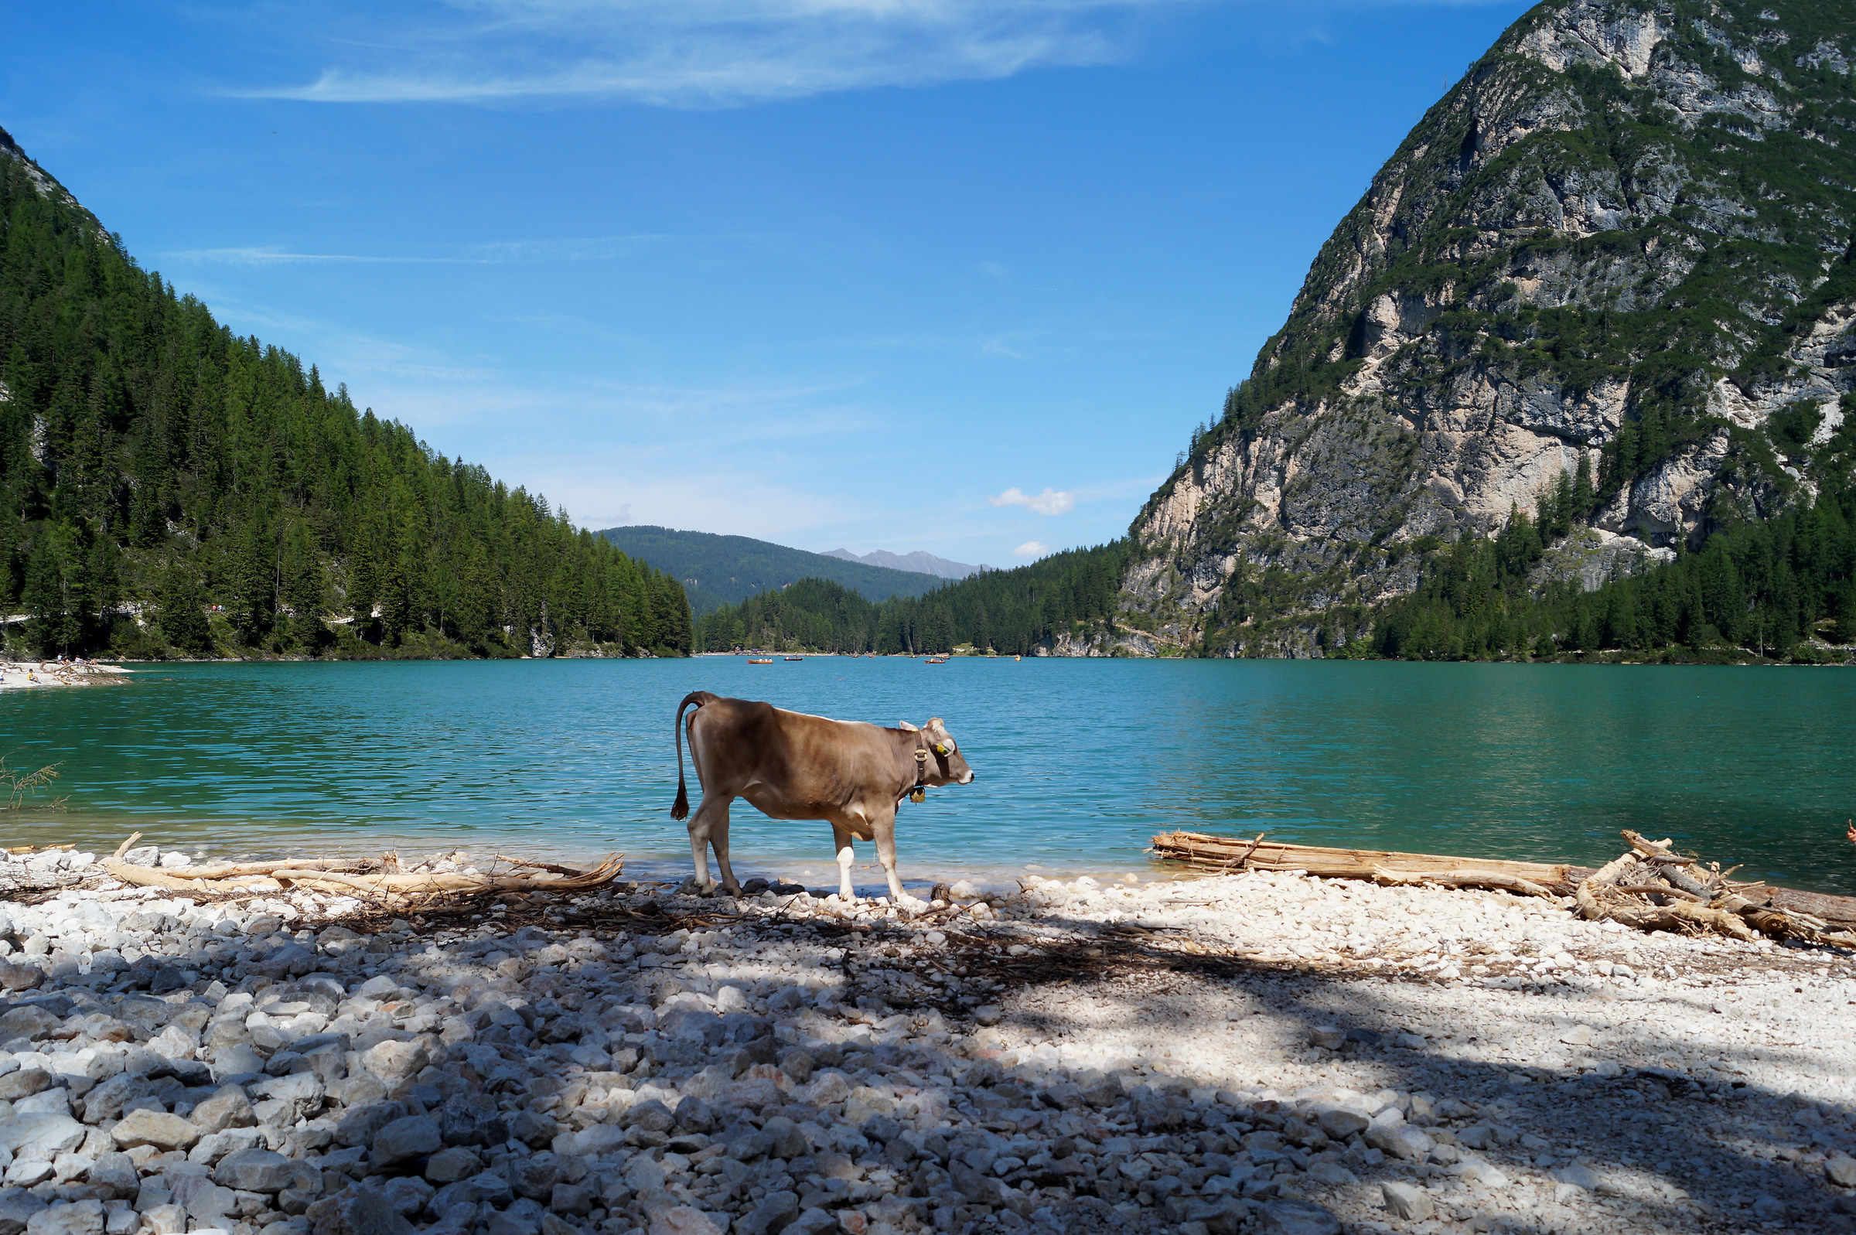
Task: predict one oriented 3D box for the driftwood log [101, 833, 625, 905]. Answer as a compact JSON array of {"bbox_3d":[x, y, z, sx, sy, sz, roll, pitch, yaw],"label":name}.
[{"bbox_3d":[-3.880,1.680,9.500,3.550,0.360,0.650,0,-2,2],"label":"driftwood log"}]

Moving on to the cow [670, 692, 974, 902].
[{"bbox_3d":[-0.713,1.197,9.300,2.020,1.380,0.540,0,-2,-9],"label":"cow"}]

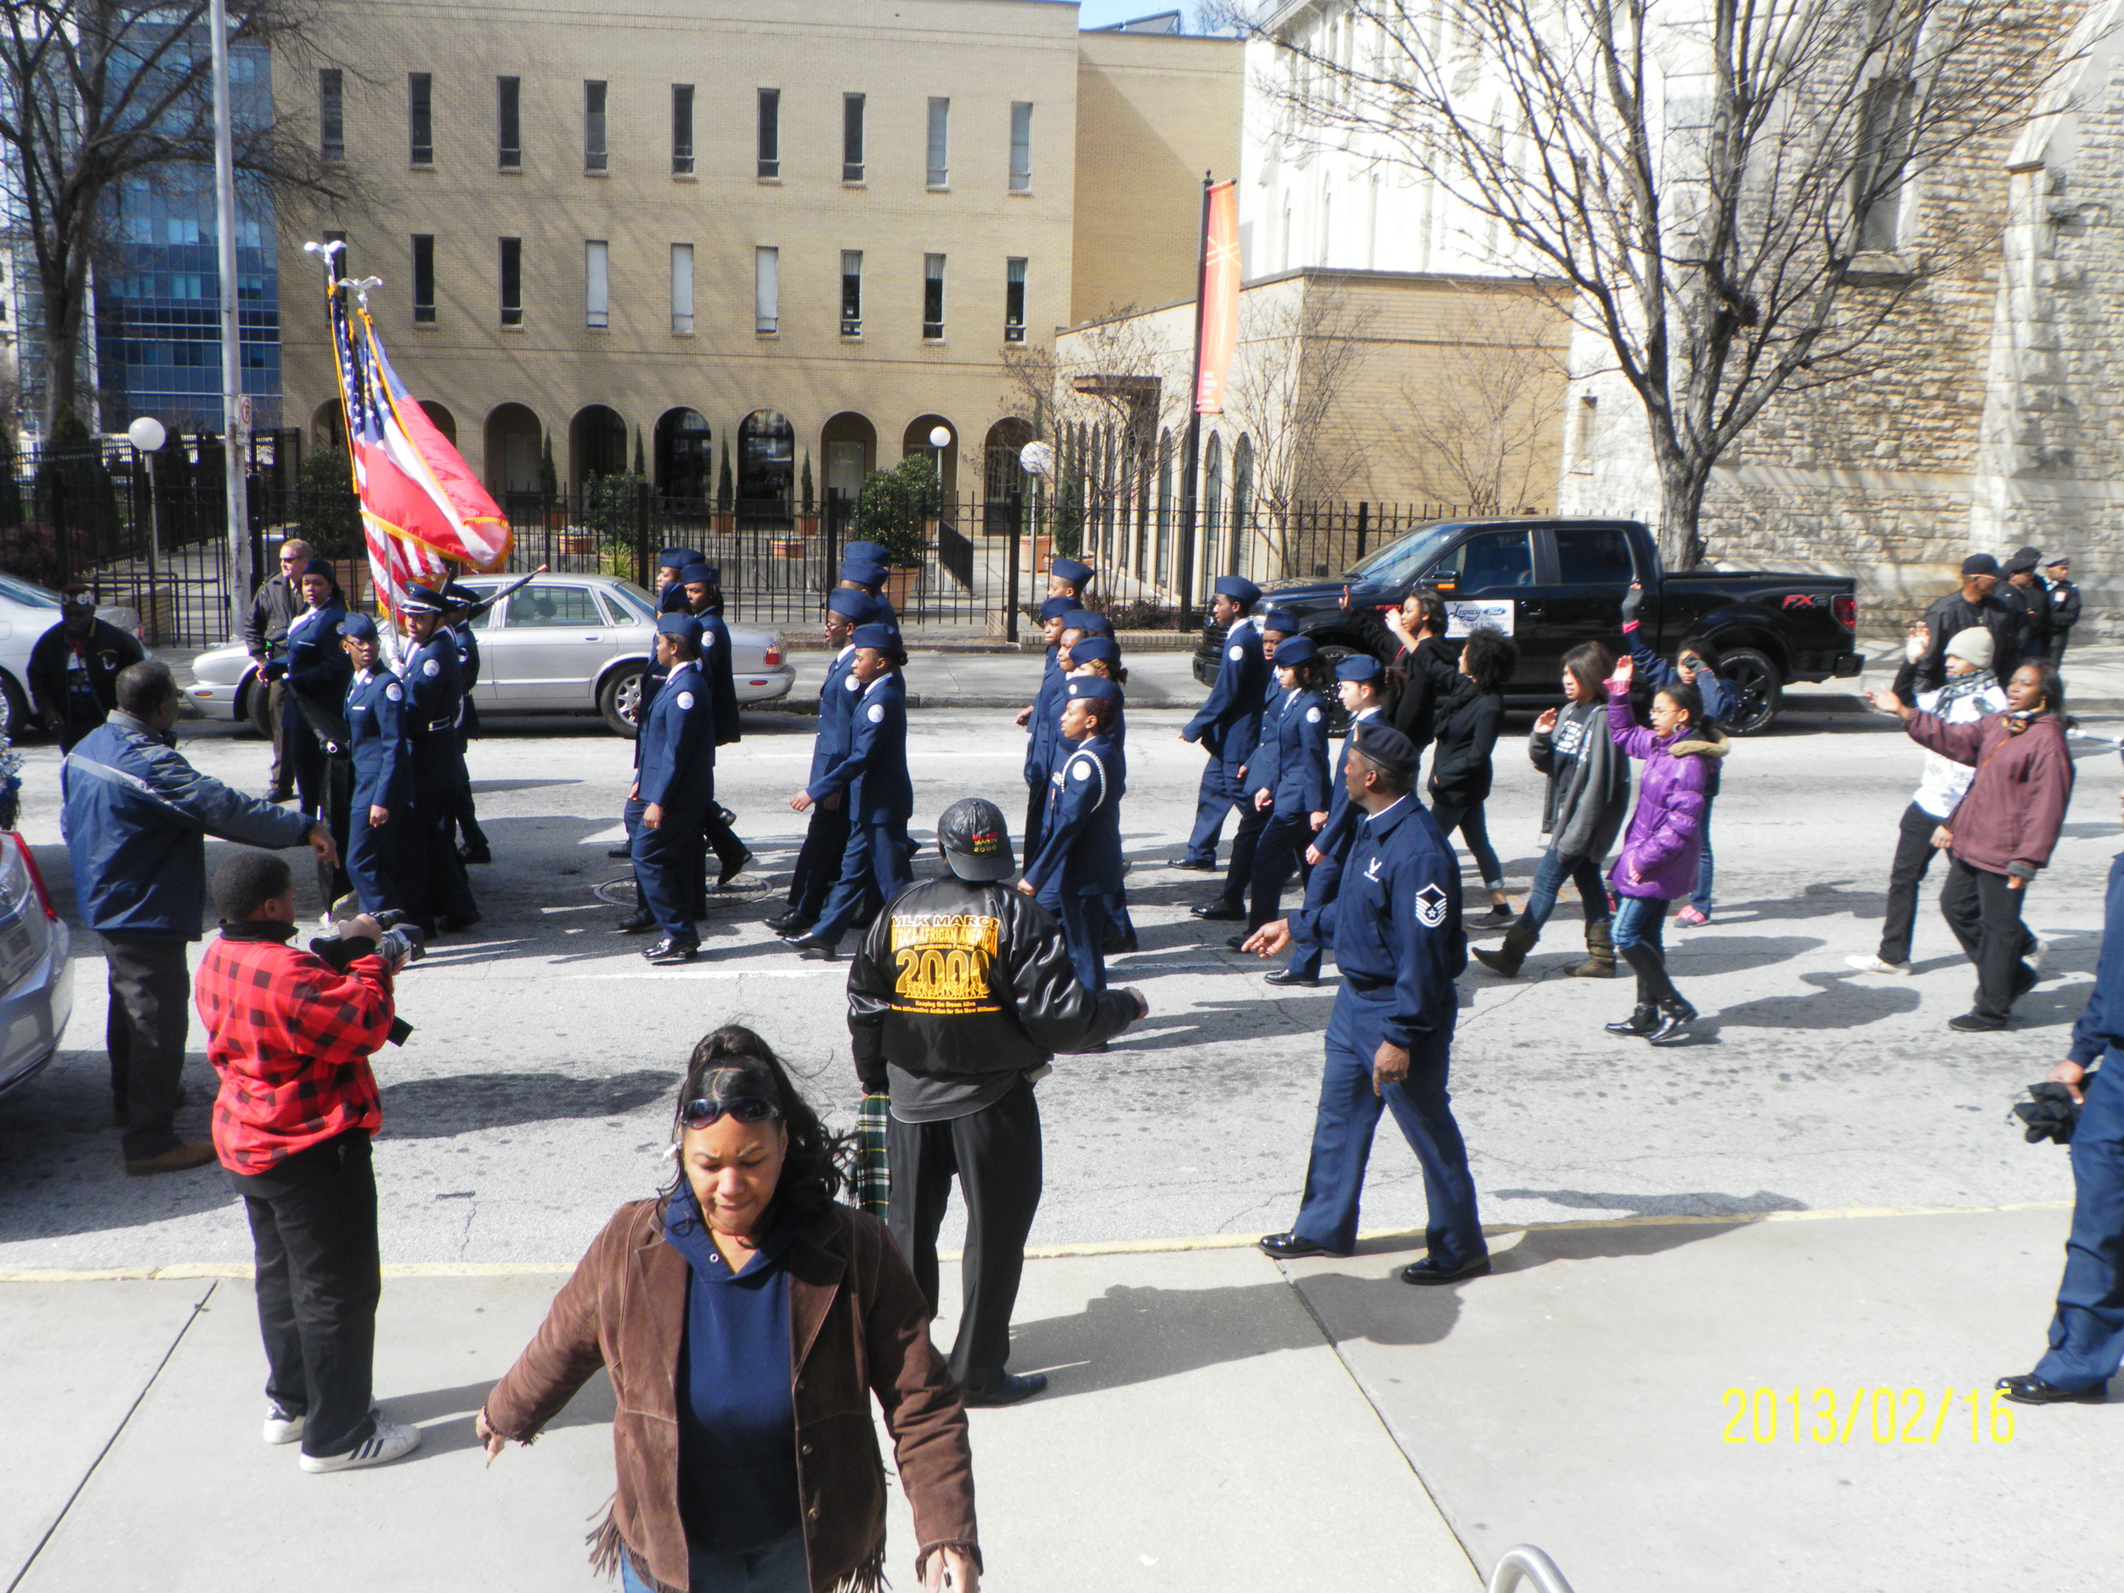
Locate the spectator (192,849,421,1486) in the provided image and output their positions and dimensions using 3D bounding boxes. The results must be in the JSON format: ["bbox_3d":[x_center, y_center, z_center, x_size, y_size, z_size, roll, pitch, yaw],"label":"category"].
[{"bbox_3d":[-1.919,0.933,5.186,0.550,1.640,0.500,-5,12,-35],"label":"spectator"}]

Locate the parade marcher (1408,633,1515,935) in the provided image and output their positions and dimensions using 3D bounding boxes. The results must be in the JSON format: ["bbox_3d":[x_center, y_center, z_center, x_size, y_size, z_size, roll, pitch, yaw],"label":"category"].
[{"bbox_3d":[2.218,-0.119,11.267,0.601,1.679,0.500,1,11,-2],"label":"parade marcher"}]

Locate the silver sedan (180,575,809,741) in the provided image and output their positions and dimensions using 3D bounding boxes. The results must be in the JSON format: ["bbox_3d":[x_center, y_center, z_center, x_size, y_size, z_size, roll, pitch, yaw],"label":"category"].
[{"bbox_3d":[-4.880,-1.260,17.200,5.020,1.340,1.820,0,9,-6],"label":"silver sedan"}]

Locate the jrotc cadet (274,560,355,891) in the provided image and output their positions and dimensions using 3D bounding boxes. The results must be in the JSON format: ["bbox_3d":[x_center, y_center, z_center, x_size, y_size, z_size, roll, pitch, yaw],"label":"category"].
[{"bbox_3d":[-4.256,-0.451,11.552,0.500,1.800,0.520,-6,12,-38],"label":"jrotc cadet"}]

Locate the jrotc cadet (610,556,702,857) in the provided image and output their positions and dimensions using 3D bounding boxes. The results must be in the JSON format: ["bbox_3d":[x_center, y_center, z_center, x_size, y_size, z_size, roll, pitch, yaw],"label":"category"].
[{"bbox_3d":[-2.419,-0.554,12.232,0.628,1.864,0.540,0,11,-10],"label":"jrotc cadet"}]

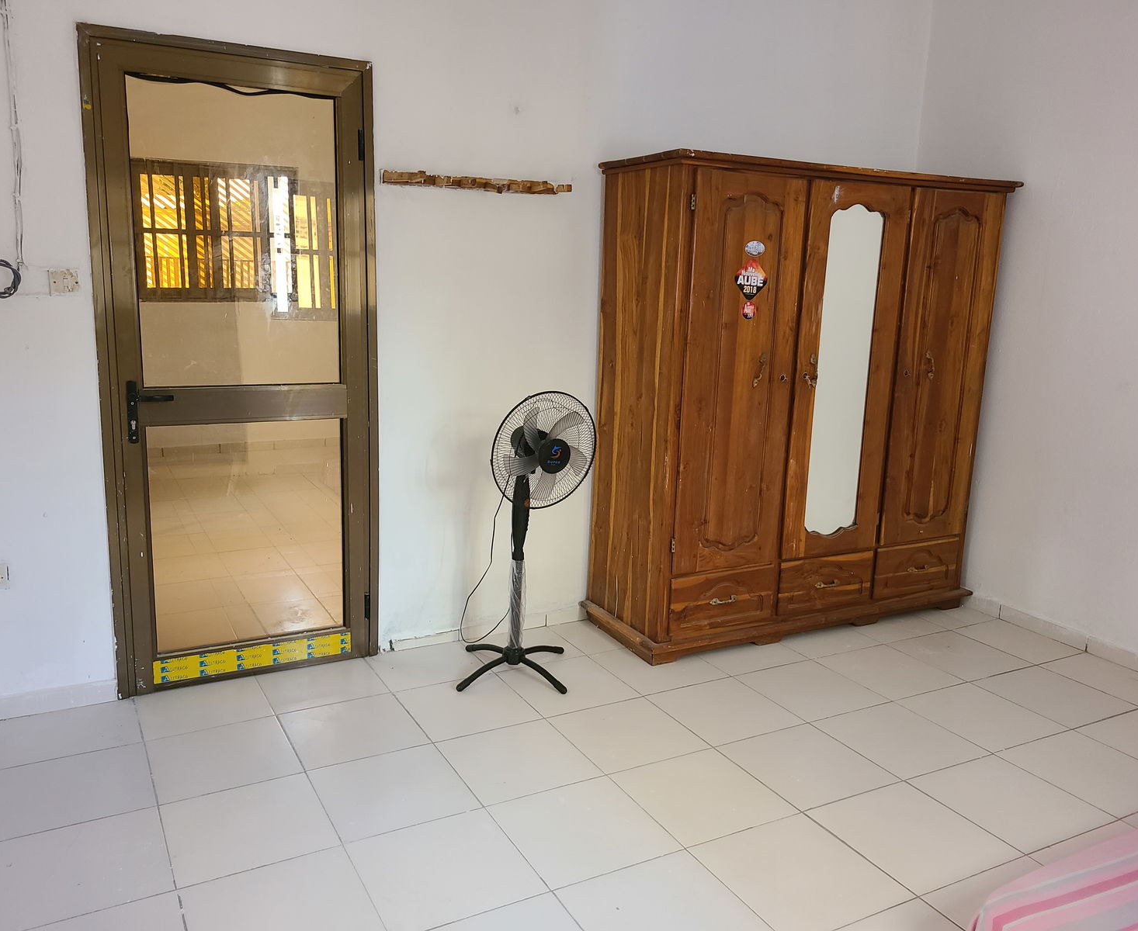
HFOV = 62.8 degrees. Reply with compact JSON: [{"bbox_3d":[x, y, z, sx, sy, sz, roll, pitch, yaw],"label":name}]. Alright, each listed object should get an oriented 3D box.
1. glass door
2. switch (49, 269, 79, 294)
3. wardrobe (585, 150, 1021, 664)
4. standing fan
[{"bbox_3d":[-1.134,-0.302,3.280,0.922,2.203,0.090,-4,13,-28],"label":"glass door"},{"bbox_3d":[-1.595,-0.578,2.948,0.082,0.080,0.014,-4,13,-28],"label":"switch"},{"bbox_3d":[1.022,-0.274,4.132,1.832,1.954,0.596,-4,13,-28],"label":"wardrobe"},{"bbox_3d":[-0.182,0.250,3.486,0.534,1.102,0.534,-6,14,-36],"label":"standing fan"}]

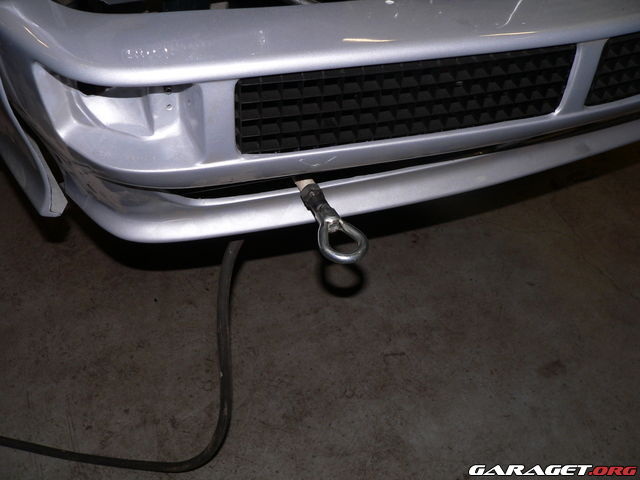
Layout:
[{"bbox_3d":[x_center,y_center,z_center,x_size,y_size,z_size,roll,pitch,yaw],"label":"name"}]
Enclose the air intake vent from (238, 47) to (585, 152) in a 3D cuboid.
[{"bbox_3d":[0.126,-0.216,1.021,0.507,0.121,0.050,-9,44,-13],"label":"air intake vent"}]

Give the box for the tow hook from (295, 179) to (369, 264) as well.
[{"bbox_3d":[0.004,-0.038,0.990,0.065,0.028,0.206,-9,36,-13],"label":"tow hook"}]

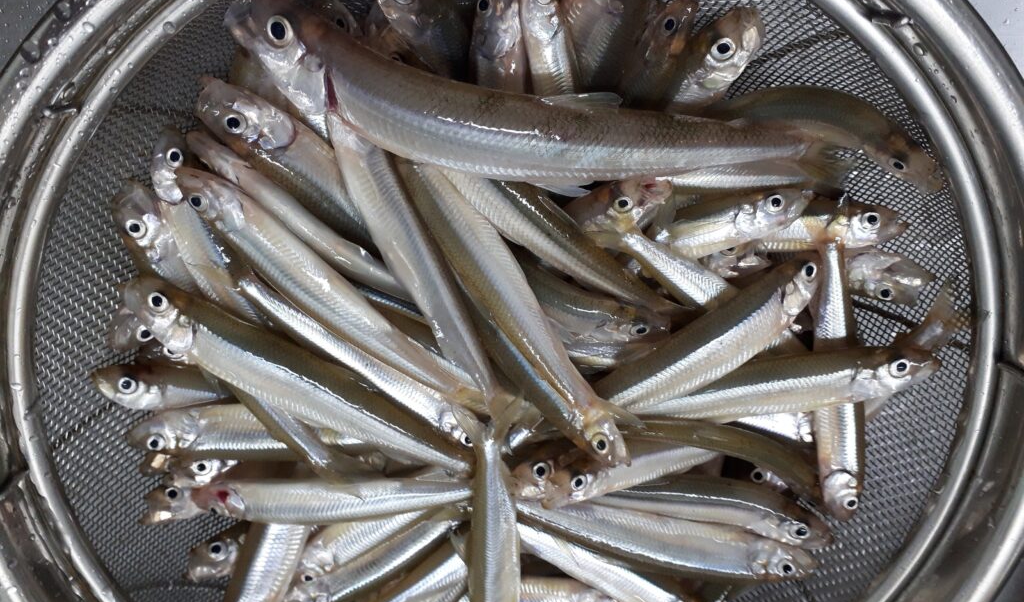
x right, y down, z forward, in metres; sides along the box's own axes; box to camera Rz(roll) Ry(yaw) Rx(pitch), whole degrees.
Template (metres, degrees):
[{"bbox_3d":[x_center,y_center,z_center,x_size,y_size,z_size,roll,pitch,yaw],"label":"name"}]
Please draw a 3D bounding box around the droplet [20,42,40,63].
[{"bbox_3d":[-0.090,-0.047,0.150,0.004,0.002,0.004,0,90,16],"label":"droplet"}]

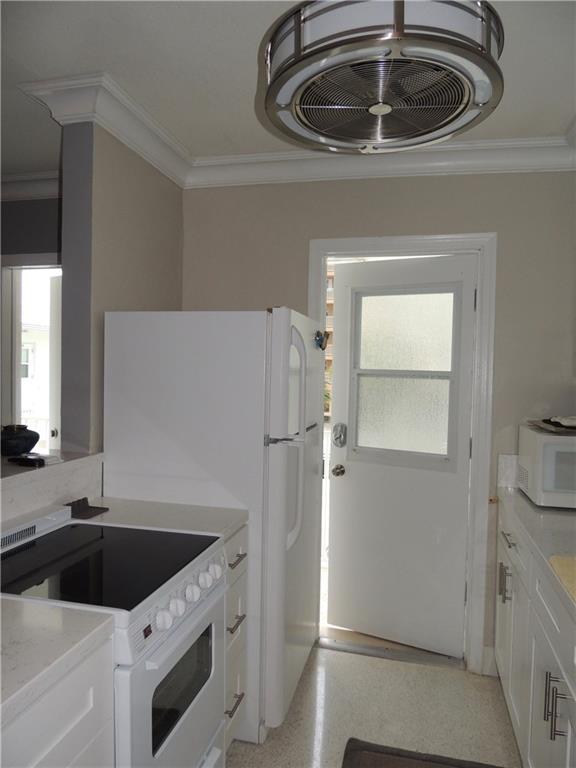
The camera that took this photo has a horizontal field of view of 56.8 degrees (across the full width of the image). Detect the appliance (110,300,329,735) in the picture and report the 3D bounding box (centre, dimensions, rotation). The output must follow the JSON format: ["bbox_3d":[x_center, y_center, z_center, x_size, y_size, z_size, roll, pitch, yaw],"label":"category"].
[{"bbox_3d":[-0.287,0.543,2.453,0.820,1.689,0.696,2,2,14],"label":"appliance"}]

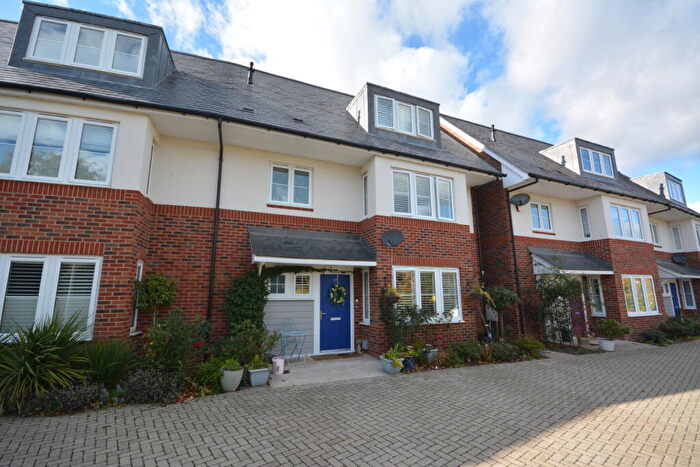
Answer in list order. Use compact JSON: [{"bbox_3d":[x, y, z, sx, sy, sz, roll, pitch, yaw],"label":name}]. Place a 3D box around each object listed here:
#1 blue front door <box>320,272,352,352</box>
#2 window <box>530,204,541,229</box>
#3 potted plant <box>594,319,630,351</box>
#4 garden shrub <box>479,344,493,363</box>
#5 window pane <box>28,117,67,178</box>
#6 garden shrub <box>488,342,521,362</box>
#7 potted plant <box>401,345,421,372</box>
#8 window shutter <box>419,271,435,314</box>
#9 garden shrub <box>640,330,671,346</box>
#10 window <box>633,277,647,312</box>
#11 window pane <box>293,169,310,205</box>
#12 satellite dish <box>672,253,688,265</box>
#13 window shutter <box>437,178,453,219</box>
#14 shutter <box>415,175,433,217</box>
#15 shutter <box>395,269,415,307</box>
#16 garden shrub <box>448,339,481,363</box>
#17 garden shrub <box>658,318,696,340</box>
[{"bbox_3d":[-0.360,2.035,7.594,0.870,1.920,0.070,4,-11,-24],"label":"blue front door"},{"bbox_3d":[6.757,-0.619,10.625,0.480,0.920,0.080,4,-10,-23],"label":"window"},{"bbox_3d":[8.185,3.171,9.130,0.750,0.880,0.750,4,-10,-25],"label":"potted plant"},{"bbox_3d":[3.456,3.055,7.439,0.340,0.400,0.340,4,-10,-24],"label":"garden shrub"},{"bbox_3d":[-5.603,-1.589,5.422,0.460,1.120,0.050,3,-10,-18],"label":"window pane"},{"bbox_3d":[3.750,2.830,7.070,0.680,0.410,0.560,4,-11,-24],"label":"garden shrub"},{"bbox_3d":[1.250,2.575,6.030,0.380,0.500,0.380,0,-10,0],"label":"potted plant"},{"bbox_3d":[2.075,1.599,7.725,0.520,1.160,0.060,4,-11,-24],"label":"window shutter"},{"bbox_3d":[9.915,3.408,9.467,0.850,0.460,0.650,4,-10,-23],"label":"garden shrub"},{"bbox_3d":[10.816,2.316,10.898,0.660,1.250,0.080,4,-10,-23],"label":"window"},{"bbox_3d":[-1.303,-1.254,7.835,0.500,1.000,0.070,4,-10,-23],"label":"window pane"},{"bbox_3d":[16.108,1.217,14.217,0.600,0.520,0.300,-4,-10,21],"label":"satellite dish"},{"bbox_3d":[2.781,-1.019,8.516,0.530,1.160,0.060,4,-11,-24],"label":"window shutter"},{"bbox_3d":[2.079,-1.057,8.199,0.540,1.160,0.060,4,-11,-24],"label":"shutter"},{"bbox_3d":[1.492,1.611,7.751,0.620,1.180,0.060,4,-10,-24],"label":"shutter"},{"bbox_3d":[2.912,2.968,7.420,0.700,0.500,0.580,4,-10,-24],"label":"garden shrub"},{"bbox_3d":[12.350,3.530,11.000,1.150,0.700,0.850,4,-11,-24],"label":"garden shrub"}]

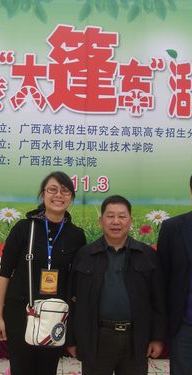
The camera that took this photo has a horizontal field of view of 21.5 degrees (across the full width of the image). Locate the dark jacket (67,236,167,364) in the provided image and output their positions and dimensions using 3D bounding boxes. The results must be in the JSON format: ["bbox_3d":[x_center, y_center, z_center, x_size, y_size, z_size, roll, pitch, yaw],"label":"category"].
[{"bbox_3d":[0.110,0.597,2.700,0.540,0.670,0.290,1,-2,-1],"label":"dark jacket"}]

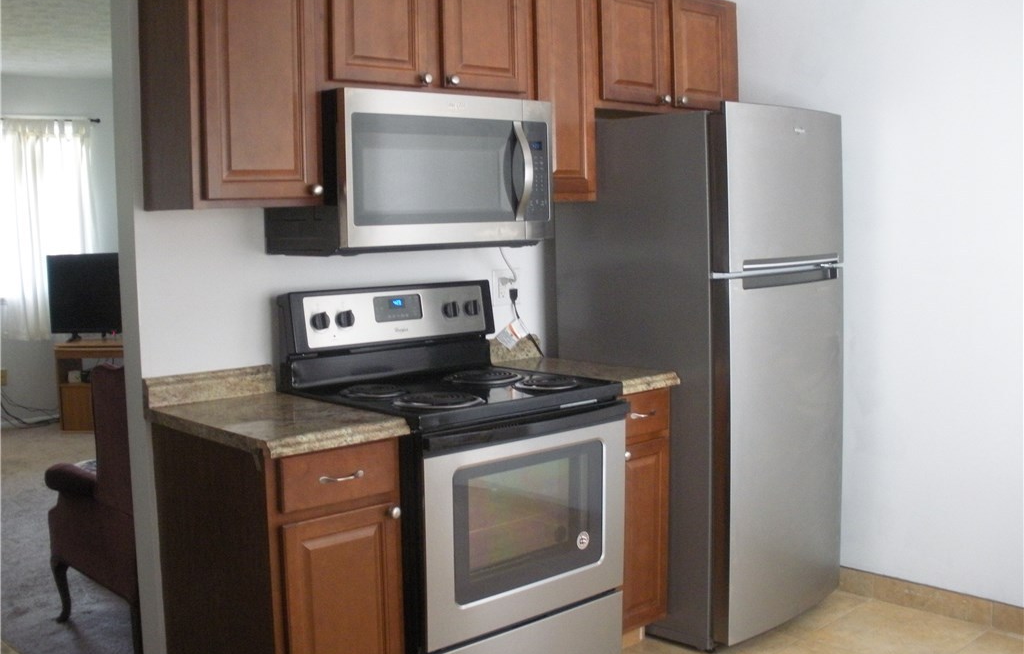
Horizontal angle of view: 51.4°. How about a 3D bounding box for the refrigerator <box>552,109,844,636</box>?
[{"bbox_3d":[0.677,0.146,3.733,0.690,1.751,0.774,-6,7,-42],"label":"refrigerator"}]

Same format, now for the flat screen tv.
[{"bbox_3d":[-2.915,-0.216,7.687,0.970,0.640,0.180,0,6,14],"label":"flat screen tv"}]

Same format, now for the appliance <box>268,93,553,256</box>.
[{"bbox_3d":[-0.301,-0.450,3.166,0.752,0.426,0.444,-6,7,-42],"label":"appliance"}]

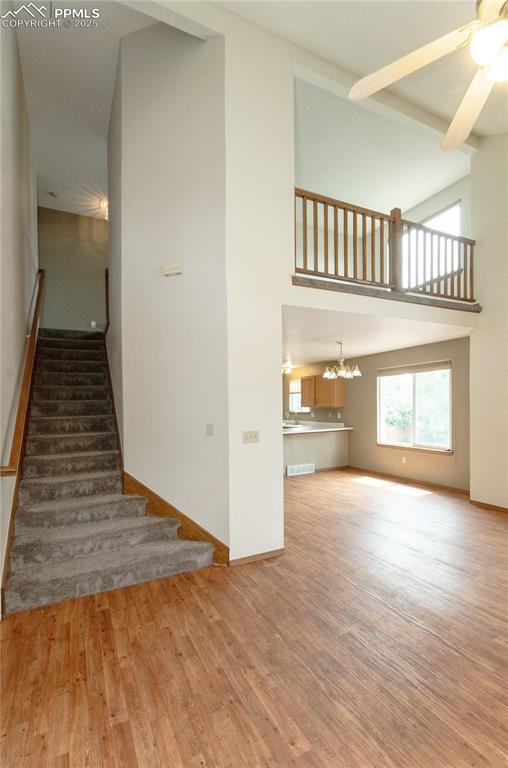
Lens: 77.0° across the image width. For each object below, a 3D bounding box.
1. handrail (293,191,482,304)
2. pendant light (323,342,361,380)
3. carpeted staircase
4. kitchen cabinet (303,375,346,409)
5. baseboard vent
[{"bbox_3d":[1.766,-1.570,3.865,2.950,0.930,0.100,0,-3,-25],"label":"handrail"},{"bbox_3d":[1.410,-0.372,5.150,0.610,0.600,0.610,-1,-2,0],"label":"pendant light"},{"bbox_3d":[-1.920,0.380,4.130,1.500,2.740,3.380,1,-3,-29],"label":"carpeted staircase"},{"bbox_3d":[1.630,0.190,7.480,0.320,0.750,1.000,1,-3,-27],"label":"kitchen cabinet"},{"bbox_3d":[0.979,1.766,6.570,0.654,0.197,0.025,0,-3,-25],"label":"baseboard vent"}]

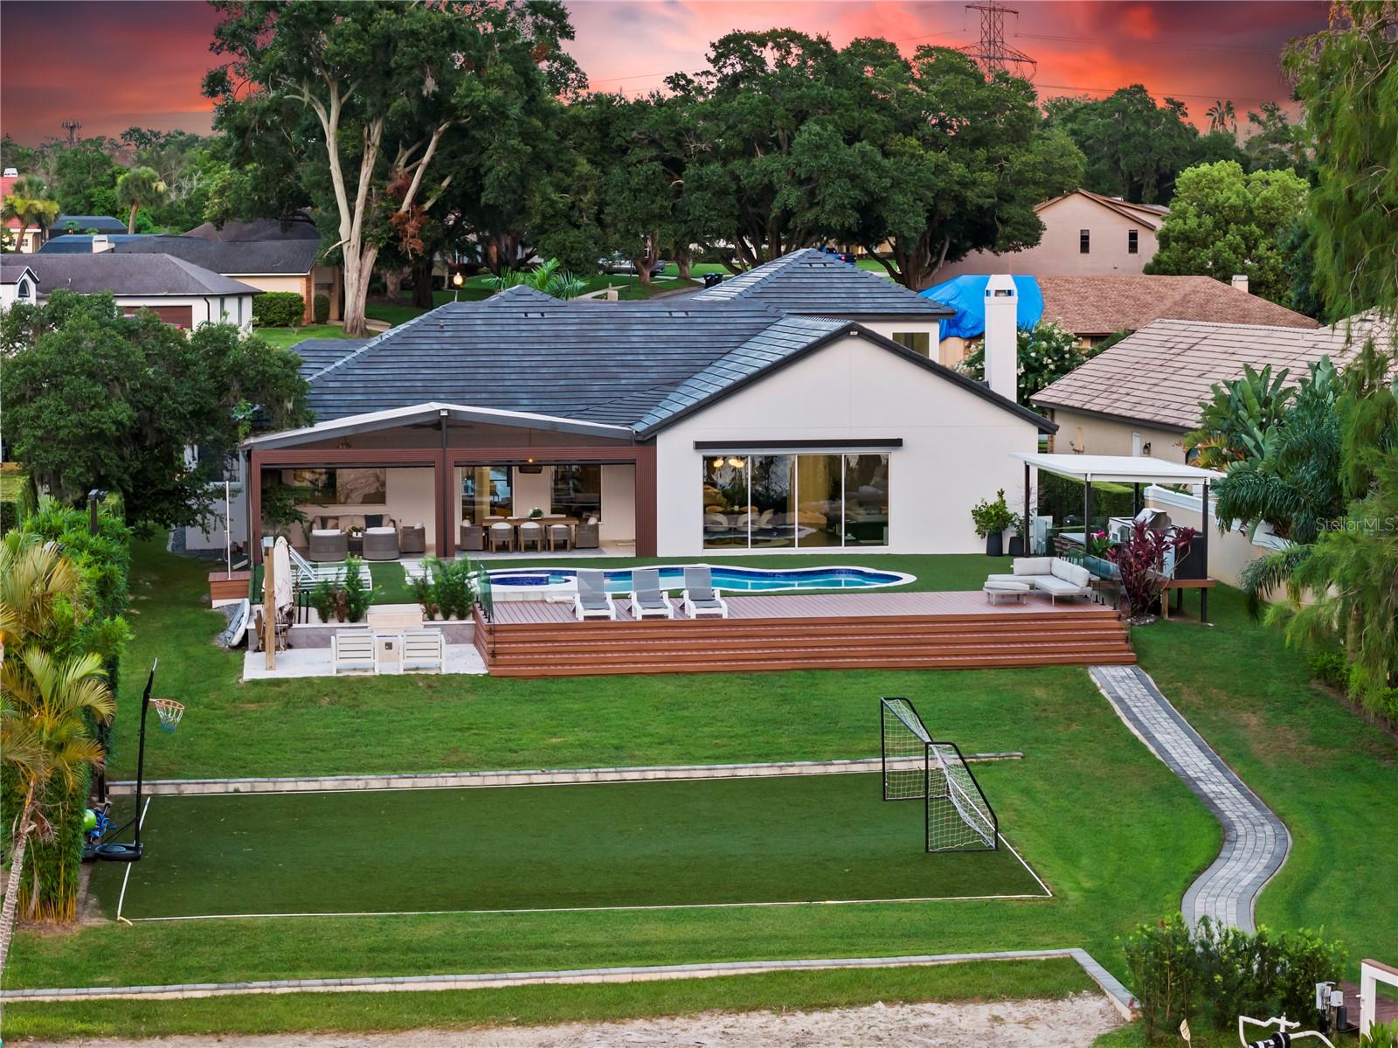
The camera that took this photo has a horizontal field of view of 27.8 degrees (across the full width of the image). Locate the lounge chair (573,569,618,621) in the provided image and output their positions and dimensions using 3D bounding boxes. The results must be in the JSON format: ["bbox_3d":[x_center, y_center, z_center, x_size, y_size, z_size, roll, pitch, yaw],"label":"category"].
[{"bbox_3d":[-2.170,1.486,58.802,0.760,0.900,1.600,-1,5,-8],"label":"lounge chair"}]

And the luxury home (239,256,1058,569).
[{"bbox_3d":[-2.573,-3.941,80.723,20.600,7.850,21.400,-1,5,-8],"label":"luxury home"}]

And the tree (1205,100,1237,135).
[{"bbox_3d":[47.126,-30.361,255.569,2.900,15.803,2.900,0,5,0],"label":"tree"}]

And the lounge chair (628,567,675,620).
[{"bbox_3d":[-1.002,1.467,58.968,0.760,0.900,1.600,-1,5,-8],"label":"lounge chair"}]

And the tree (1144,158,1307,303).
[{"bbox_3d":[27.597,-14.544,147.994,8.200,8.973,8.200,0,5,0],"label":"tree"}]

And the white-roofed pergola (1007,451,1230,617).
[{"bbox_3d":[9.917,0.255,67.987,3.600,3.600,6.600,-1,5,-8],"label":"white-roofed pergola"}]

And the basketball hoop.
[{"bbox_3d":[-8.677,3.143,46.200,0.540,0.550,0.480,-1,5,-8],"label":"basketball hoop"}]

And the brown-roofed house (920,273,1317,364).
[{"bbox_3d":[17.277,-8.449,126.637,20.750,5.149,11.600,-1,5,-7],"label":"brown-roofed house"}]

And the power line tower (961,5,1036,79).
[{"bbox_3d":[33.587,-43.527,320.303,5.800,30.877,12.300,4,7,40],"label":"power line tower"}]

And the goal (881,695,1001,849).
[{"bbox_3d":[4.105,4.301,48.579,1.200,1.810,3.680,-1,7,-8],"label":"goal"}]

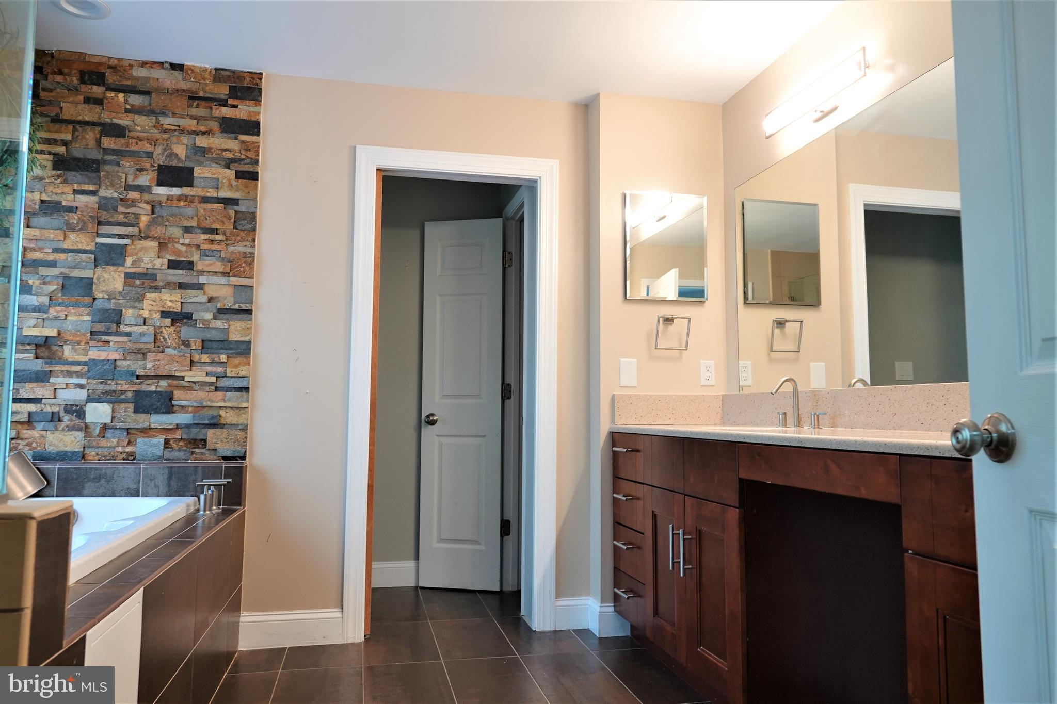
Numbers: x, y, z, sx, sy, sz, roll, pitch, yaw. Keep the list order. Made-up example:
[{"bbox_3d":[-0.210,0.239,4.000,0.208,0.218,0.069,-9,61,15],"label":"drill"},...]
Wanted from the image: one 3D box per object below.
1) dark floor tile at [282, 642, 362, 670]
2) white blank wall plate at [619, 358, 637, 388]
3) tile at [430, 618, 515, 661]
[{"bbox_3d":[-0.813,1.214,2.797,0.296,0.010,0.289,2,-5,-13],"label":"dark floor tile"},{"bbox_3d":[0.451,0.094,3.162,0.079,0.124,0.008,1,-5,-12],"label":"white blank wall plate"},{"bbox_3d":[-0.250,1.240,3.044,0.299,0.010,0.540,2,-5,-13],"label":"tile"}]

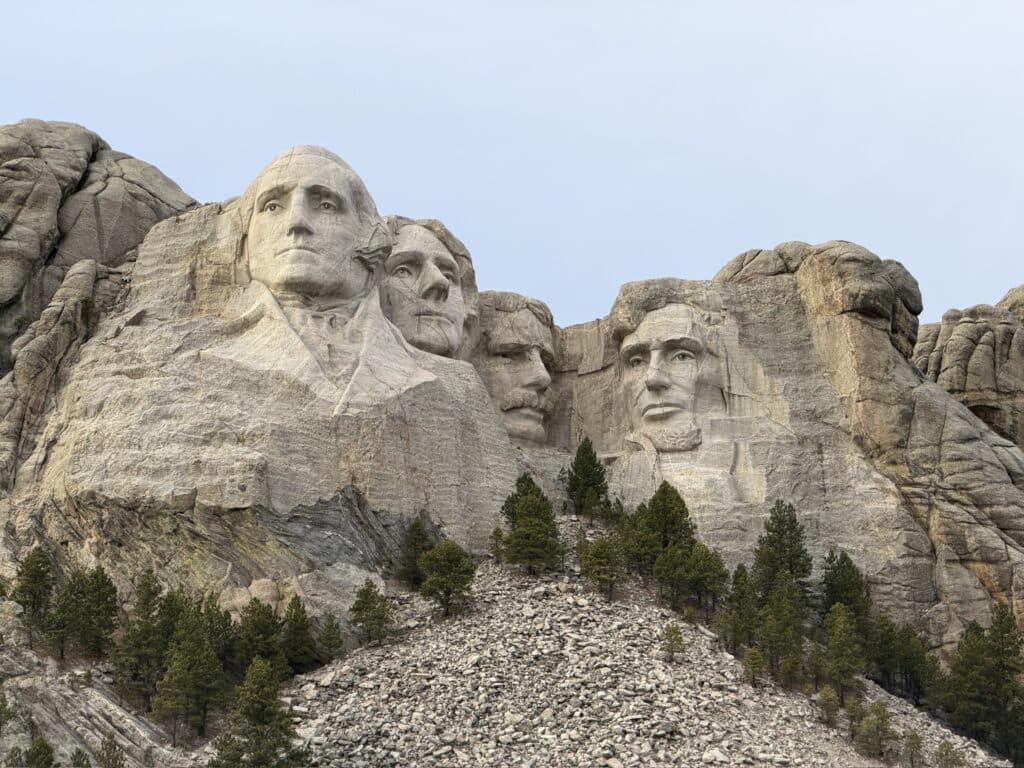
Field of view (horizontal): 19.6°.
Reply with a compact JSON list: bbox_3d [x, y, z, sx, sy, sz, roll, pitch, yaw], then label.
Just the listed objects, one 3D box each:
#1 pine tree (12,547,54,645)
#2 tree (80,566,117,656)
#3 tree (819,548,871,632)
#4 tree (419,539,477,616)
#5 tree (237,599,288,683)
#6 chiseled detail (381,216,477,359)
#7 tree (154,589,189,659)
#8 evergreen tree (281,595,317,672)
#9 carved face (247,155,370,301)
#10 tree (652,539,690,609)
[{"bbox_3d":[-52.356,23.312,323.000,4.804,11.360,4.804,0,-16,0],"label":"pine tree"},{"bbox_3d":[-45.149,24.840,323.000,4.367,10.024,4.367,0,-16,0],"label":"tree"},{"bbox_3d":[37.430,23.580,333.270,5.610,9.840,5.610,0,-15,0],"label":"tree"},{"bbox_3d":[-7.040,21.190,324.130,6.330,8.700,6.330,0,-15,0],"label":"tree"},{"bbox_3d":[-26.290,27.170,314.150,5.290,8.920,5.290,0,-15,0],"label":"tree"},{"bbox_3d":[-10.263,-12.005,368.000,11.500,17.000,10.000,9,-18,-29],"label":"chiseled detail"},{"bbox_3d":[-35.820,25.950,314.170,4.020,9.040,4.020,0,-15,0],"label":"tree"},{"bbox_3d":[-22.840,27.060,319.090,4.080,8.410,4.080,0,-15,0],"label":"evergreen tree"},{"bbox_3d":[-24.369,-18.954,356.000,13.500,17.300,10.000,-3,-16,12],"label":"carved face"},{"bbox_3d":[18.176,21.573,335.000,4.530,7.855,4.530,0,-16,0],"label":"tree"}]

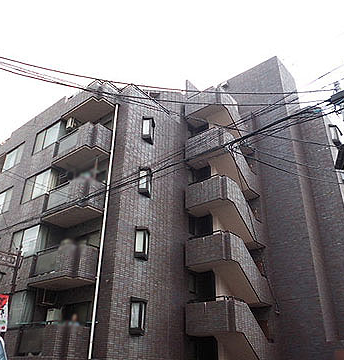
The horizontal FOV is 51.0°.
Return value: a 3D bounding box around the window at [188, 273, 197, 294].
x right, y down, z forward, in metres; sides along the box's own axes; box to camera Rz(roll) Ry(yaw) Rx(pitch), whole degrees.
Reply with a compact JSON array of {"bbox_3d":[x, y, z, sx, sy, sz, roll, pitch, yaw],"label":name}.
[{"bbox_3d":[0.914,4.674,16.294,0.130,0.810,0.530,-21,-35,35],"label":"window"}]

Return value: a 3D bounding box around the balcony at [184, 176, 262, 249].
[{"bbox_3d":[2.644,1.818,18.025,2.170,2.690,3.450,-20,-35,34],"label":"balcony"}]

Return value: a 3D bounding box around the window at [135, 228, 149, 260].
[{"bbox_3d":[-1.109,2.513,14.332,0.320,1.300,0.780,-20,-35,34],"label":"window"}]

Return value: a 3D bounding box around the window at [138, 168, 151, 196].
[{"bbox_3d":[-1.092,0.109,15.818,0.260,1.260,0.760,-21,-35,35],"label":"window"}]

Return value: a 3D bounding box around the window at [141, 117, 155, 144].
[{"bbox_3d":[-1.026,-2.394,16.945,0.320,1.320,0.780,-20,-35,34],"label":"window"}]

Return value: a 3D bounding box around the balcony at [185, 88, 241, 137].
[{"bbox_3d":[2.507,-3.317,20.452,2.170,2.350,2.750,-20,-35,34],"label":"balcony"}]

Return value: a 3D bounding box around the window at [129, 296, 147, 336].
[{"bbox_3d":[-1.178,5.013,13.158,0.260,1.300,0.760,-21,-35,35],"label":"window"}]

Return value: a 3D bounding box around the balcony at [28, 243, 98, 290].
[{"bbox_3d":[-4.241,3.474,14.258,2.670,1.360,1.260,-21,-35,35],"label":"balcony"}]

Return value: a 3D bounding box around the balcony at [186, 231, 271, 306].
[{"bbox_3d":[2.648,4.279,16.537,2.110,2.630,3.820,-21,-35,35],"label":"balcony"}]

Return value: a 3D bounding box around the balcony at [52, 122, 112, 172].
[{"bbox_3d":[-4.155,-1.483,16.947,2.670,1.360,1.260,-21,-35,35],"label":"balcony"}]

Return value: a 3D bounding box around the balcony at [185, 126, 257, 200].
[{"bbox_3d":[2.685,-0.622,19.324,2.170,2.660,3.450,-20,-35,34],"label":"balcony"}]

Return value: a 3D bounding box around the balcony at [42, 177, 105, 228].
[{"bbox_3d":[-4.133,0.974,15.348,2.600,1.380,1.300,-20,-35,34],"label":"balcony"}]

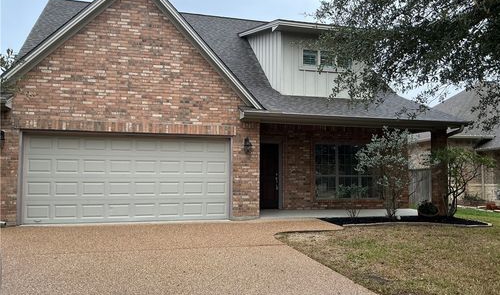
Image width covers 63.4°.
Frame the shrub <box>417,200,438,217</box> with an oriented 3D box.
[{"bbox_3d":[5.359,1.842,12.209,0.580,0.460,0.560,1,-2,-16],"label":"shrub"}]

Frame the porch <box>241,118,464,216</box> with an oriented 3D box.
[{"bbox_3d":[2.984,0.676,12.537,6.350,2.680,2.100,1,-2,-16],"label":"porch"}]

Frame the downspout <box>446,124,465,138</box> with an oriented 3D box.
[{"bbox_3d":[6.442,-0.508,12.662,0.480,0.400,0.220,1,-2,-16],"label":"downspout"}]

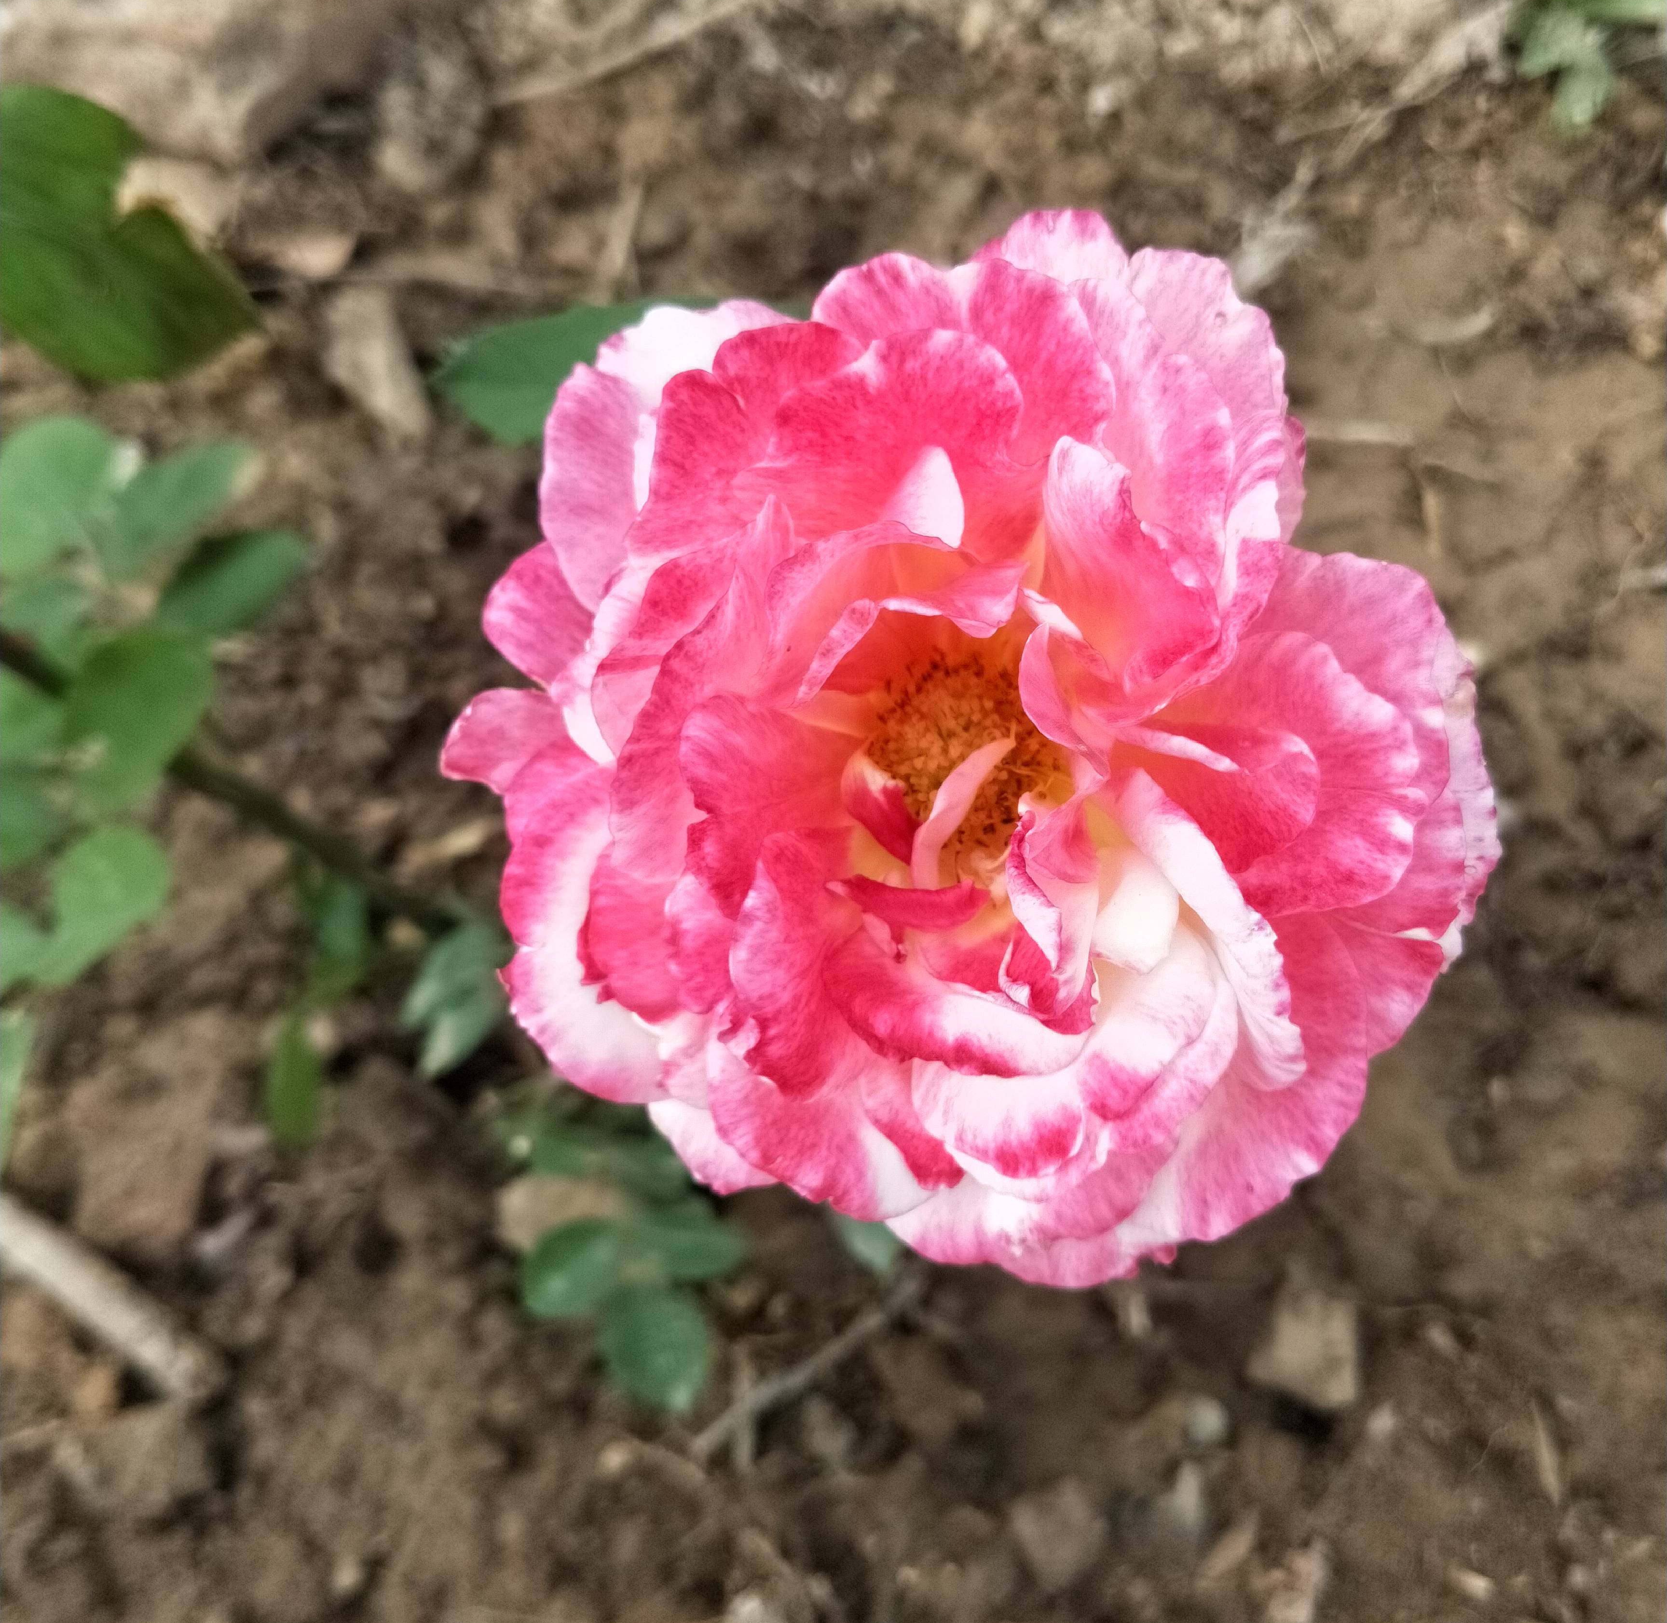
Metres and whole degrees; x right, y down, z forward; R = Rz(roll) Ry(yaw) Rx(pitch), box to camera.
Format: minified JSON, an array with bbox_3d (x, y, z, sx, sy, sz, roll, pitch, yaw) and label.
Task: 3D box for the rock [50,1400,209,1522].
[{"bbox_3d":[-0.146,0.136,0.335,0.028,0.017,0.022,-6,67,-3],"label":"rock"}]

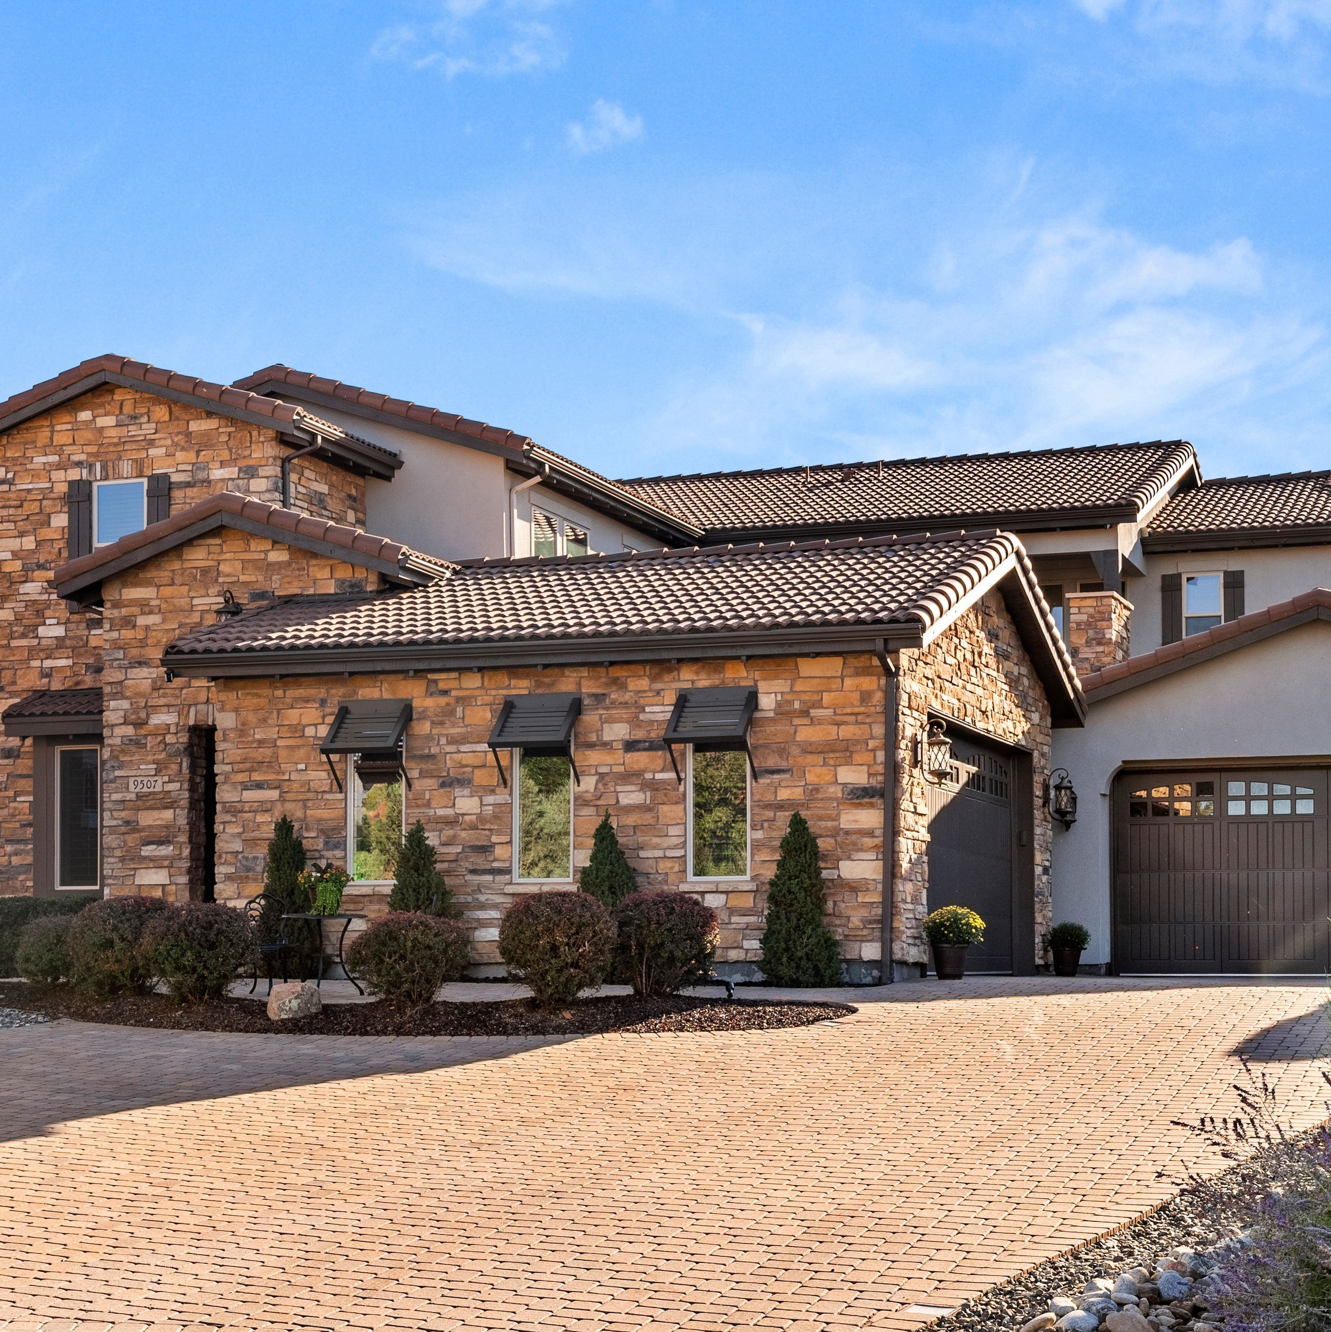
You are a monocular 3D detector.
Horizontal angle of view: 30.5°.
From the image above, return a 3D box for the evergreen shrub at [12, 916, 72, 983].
[{"bbox_3d":[-6.044,2.767,23.800,0.660,0.680,0.660,-1,-2,20],"label":"evergreen shrub"}]

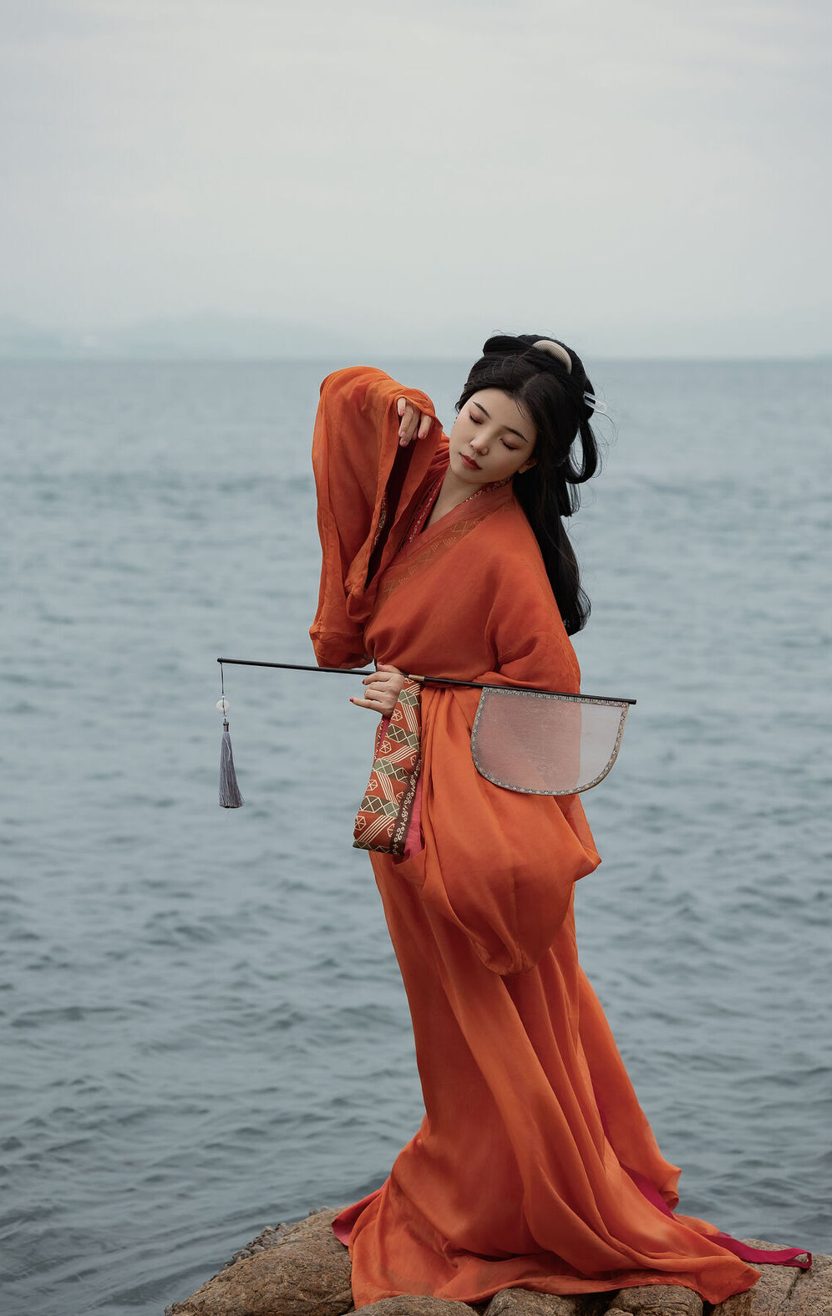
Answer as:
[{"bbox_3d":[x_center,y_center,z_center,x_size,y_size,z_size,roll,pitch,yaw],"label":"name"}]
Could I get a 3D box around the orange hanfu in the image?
[{"bbox_3d":[0.225,0.290,4.350,0.720,1.540,0.740,6,9,40],"label":"orange hanfu"}]

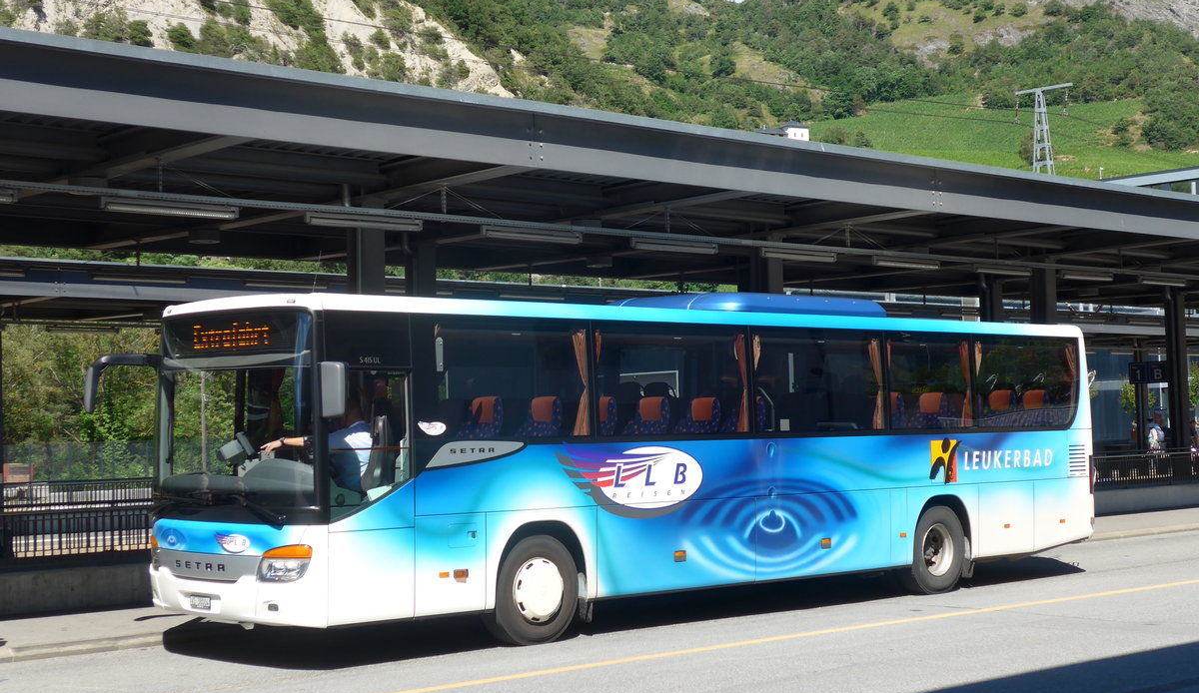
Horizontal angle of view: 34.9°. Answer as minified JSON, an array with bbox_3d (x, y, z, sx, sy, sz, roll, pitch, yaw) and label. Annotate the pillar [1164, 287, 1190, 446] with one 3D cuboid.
[{"bbox_3d":[13.407,0.950,44.248,0.320,4.250,0.310,1,-2,-44],"label":"pillar"}]

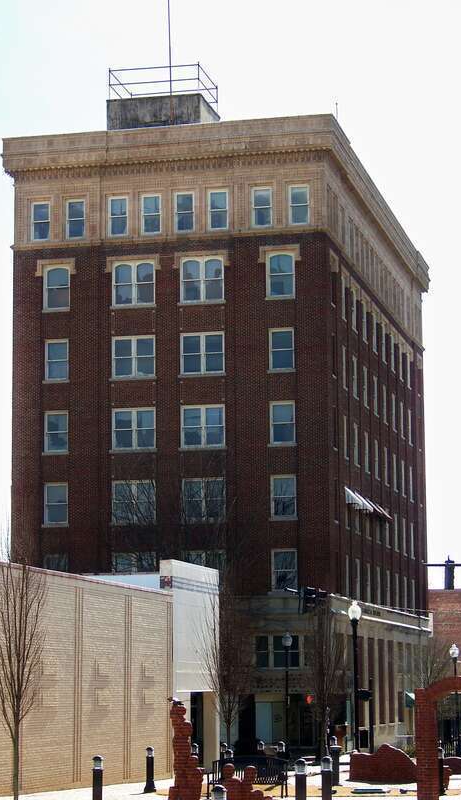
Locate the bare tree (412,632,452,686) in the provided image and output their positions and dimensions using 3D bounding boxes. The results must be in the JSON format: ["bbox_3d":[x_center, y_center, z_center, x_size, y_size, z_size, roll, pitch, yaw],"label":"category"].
[{"bbox_3d":[8.992,12.951,90.000,2.200,5.270,2.200,-2,-8,13],"label":"bare tree"}]

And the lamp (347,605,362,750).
[{"bbox_3d":[4.033,8.995,64.860,0.430,5.050,0.430,-2,-8,13],"label":"lamp"}]

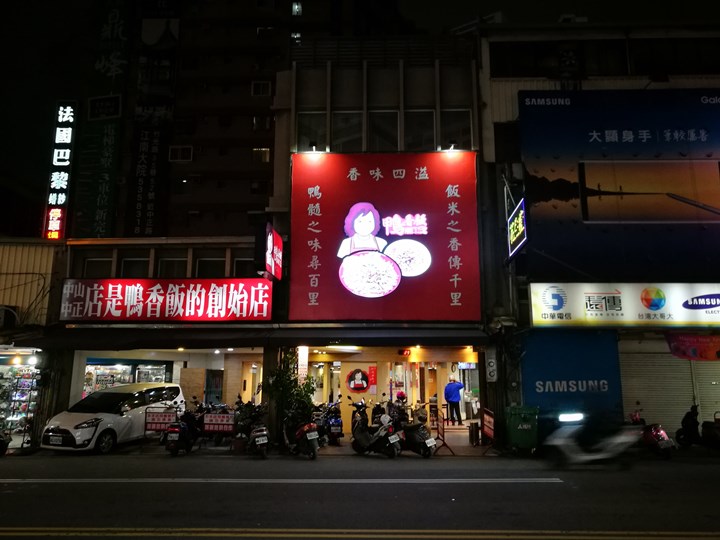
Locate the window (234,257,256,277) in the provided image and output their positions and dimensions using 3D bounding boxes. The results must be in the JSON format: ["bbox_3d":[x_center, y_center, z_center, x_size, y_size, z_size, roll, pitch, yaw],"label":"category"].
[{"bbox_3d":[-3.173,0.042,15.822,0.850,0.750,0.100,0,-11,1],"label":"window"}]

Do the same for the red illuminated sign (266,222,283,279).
[{"bbox_3d":[-2.194,-0.408,13.983,0.180,1.191,1.458,-1,-11,6],"label":"red illuminated sign"}]

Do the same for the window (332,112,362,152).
[{"bbox_3d":[-0.354,-3.892,15.887,0.906,1.310,0.100,0,-11,1],"label":"window"}]

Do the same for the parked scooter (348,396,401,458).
[{"bbox_3d":[0.325,3.547,12.643,0.680,1.200,1.750,9,-14,-38],"label":"parked scooter"}]

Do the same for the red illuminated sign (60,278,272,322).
[{"bbox_3d":[-4.726,0.736,13.795,5.191,1.040,0.250,0,-11,1],"label":"red illuminated sign"}]

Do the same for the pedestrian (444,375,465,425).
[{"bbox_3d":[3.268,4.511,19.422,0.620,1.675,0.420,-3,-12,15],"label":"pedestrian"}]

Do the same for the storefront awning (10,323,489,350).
[{"bbox_3d":[-2.470,1.574,13.035,10.584,0.519,1.050,0,-11,1],"label":"storefront awning"}]

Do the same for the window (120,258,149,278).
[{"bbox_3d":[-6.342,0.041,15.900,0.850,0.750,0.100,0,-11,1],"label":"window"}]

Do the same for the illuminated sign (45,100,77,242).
[{"bbox_3d":[-14.634,-4.969,27.555,1.120,7.158,0.300,0,-11,1],"label":"illuminated sign"}]

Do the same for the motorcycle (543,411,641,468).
[{"bbox_3d":[4.420,3.244,10.877,1.780,1.100,0.680,0,-11,1],"label":"motorcycle"}]

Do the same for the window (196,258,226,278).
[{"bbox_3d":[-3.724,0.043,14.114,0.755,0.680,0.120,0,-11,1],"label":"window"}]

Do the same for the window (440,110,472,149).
[{"bbox_3d":[2.698,-3.903,15.817,0.940,1.365,0.100,0,-11,1],"label":"window"}]

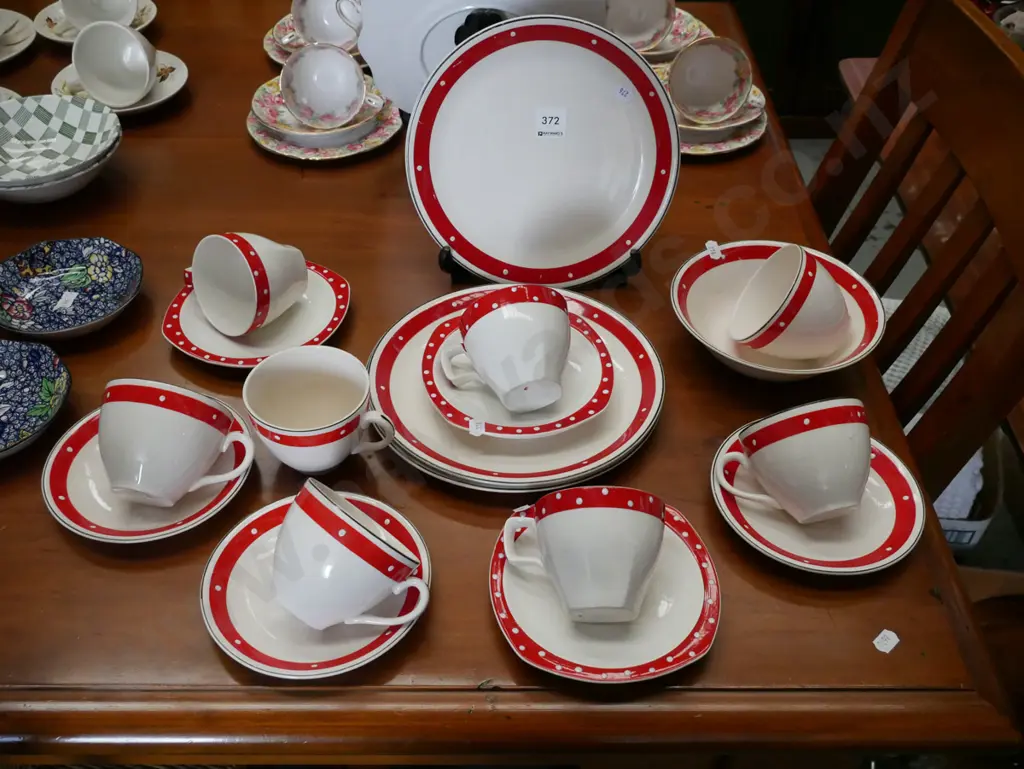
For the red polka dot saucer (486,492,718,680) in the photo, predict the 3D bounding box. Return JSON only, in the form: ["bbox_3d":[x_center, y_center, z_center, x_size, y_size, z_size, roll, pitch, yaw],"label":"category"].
[{"bbox_3d":[0.063,0.142,0.696,0.156,0.022,0.156,-1,43,-2],"label":"red polka dot saucer"}]

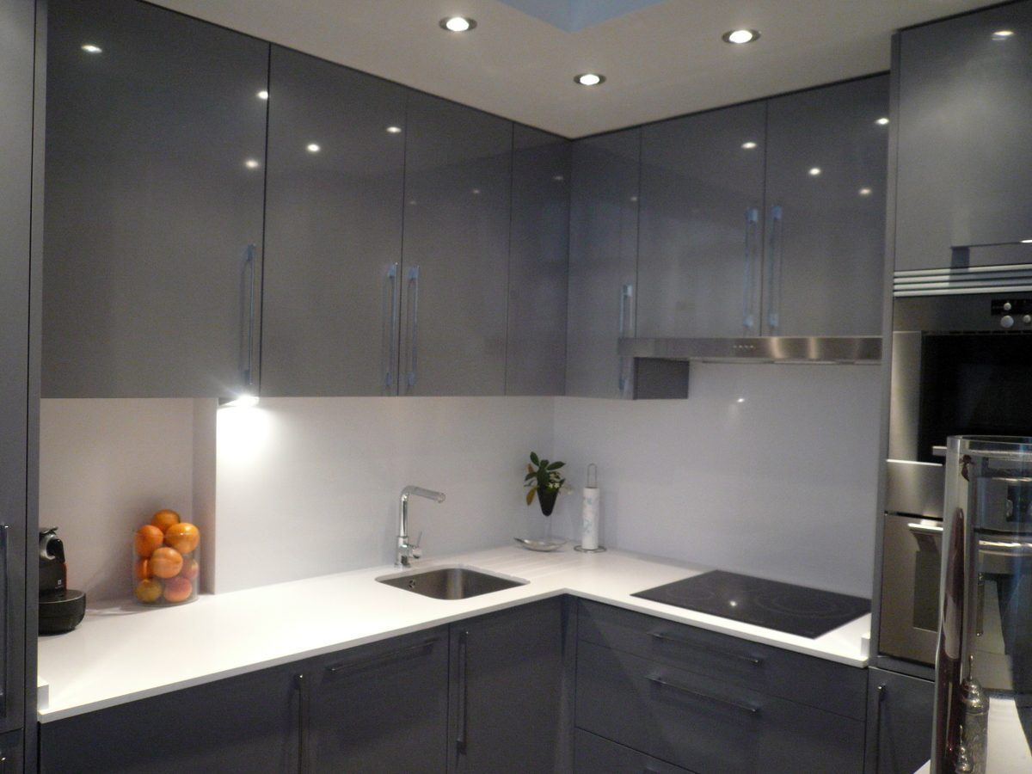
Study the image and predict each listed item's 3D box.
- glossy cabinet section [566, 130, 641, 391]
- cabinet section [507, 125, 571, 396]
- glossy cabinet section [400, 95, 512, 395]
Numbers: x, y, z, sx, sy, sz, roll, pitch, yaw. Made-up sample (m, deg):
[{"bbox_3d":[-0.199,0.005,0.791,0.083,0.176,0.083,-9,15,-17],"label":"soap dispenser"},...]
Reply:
[{"bbox_3d":[0.417,-0.415,3.023,0.308,0.910,0.339,2,1,45],"label":"glossy cabinet section"},{"bbox_3d":[-0.037,-0.427,3.022,0.339,0.910,0.299,2,1,45],"label":"cabinet section"},{"bbox_3d":[-0.299,-0.431,2.756,0.339,0.910,0.448,2,1,45],"label":"glossy cabinet section"}]

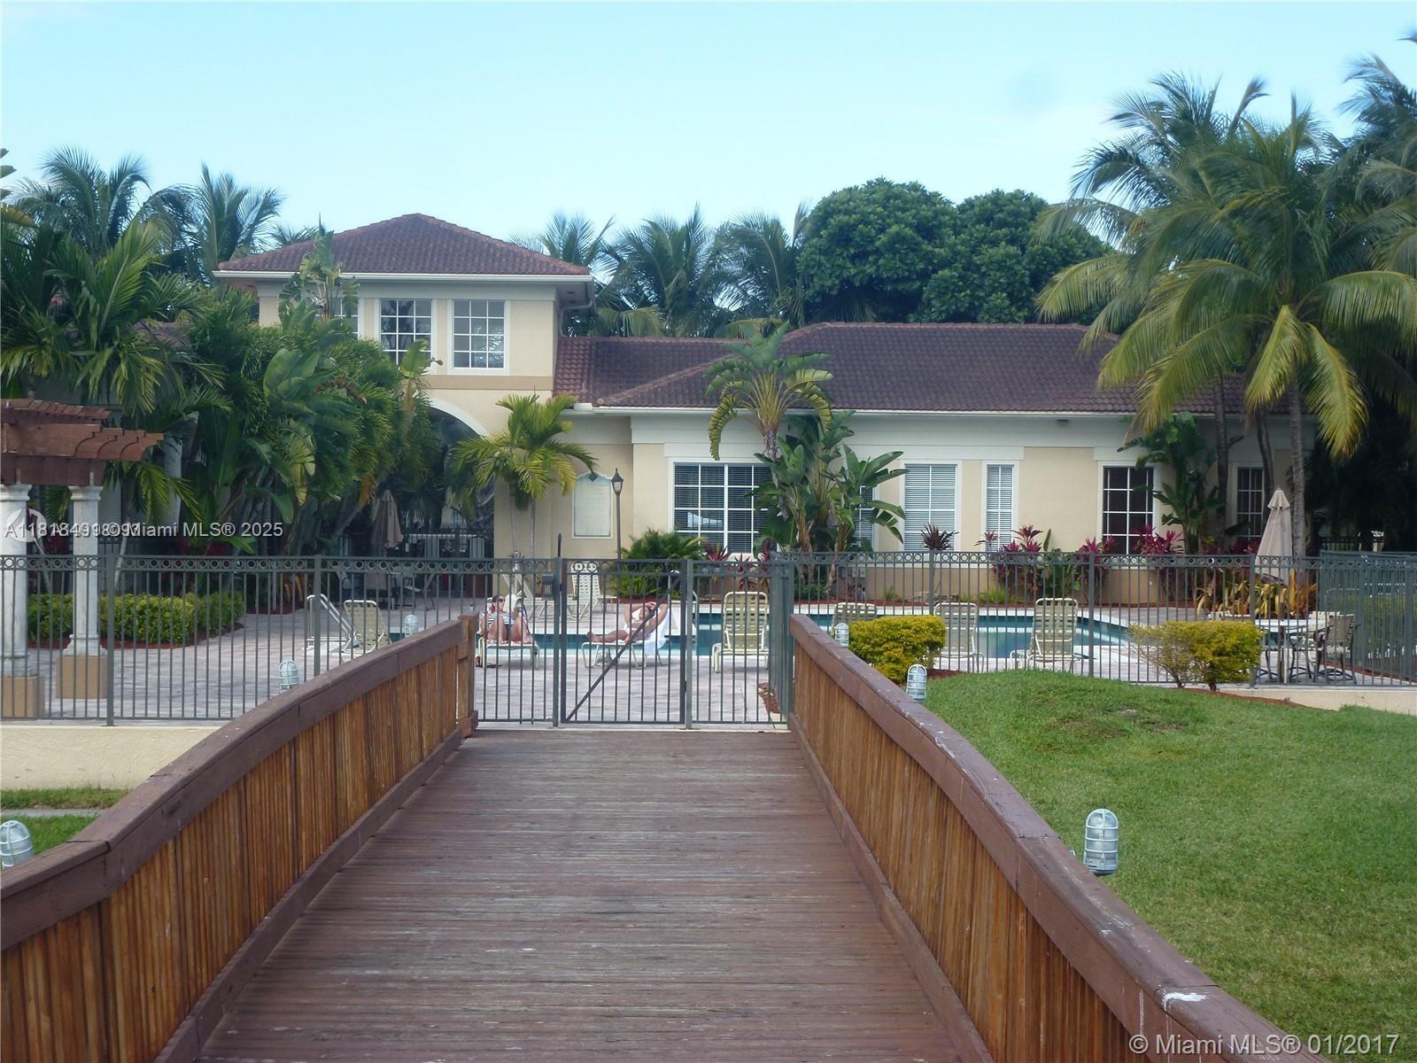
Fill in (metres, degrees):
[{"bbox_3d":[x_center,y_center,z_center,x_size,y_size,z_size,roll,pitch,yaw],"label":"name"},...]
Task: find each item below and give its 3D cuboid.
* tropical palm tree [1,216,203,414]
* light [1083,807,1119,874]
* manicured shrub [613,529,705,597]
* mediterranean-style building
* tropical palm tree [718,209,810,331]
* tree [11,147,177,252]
[{"bbox_3d":[-10.300,-1.850,42.500,3.600,6.800,3.500,1,0,-1],"label":"tropical palm tree"},{"bbox_3d":[1.273,1.007,8.100,0.118,0.223,0.118,1,0,-1],"label":"light"},{"bbox_3d":[-1.050,0.700,53.300,2.050,1.500,1.800,1,0,-1],"label":"manicured shrub"},{"bbox_3d":[1.150,-2.870,58.700,23.600,8.850,10.400,1,0,-1],"label":"mediterranean-style building"},{"bbox_3d":[1.700,-4.400,78.000,4.200,11.400,4.200,1,0,-1],"label":"tropical palm tree"},{"bbox_3d":[-18.600,-5.300,76.000,5.300,12.900,5.200,1,0,-1],"label":"tree"}]

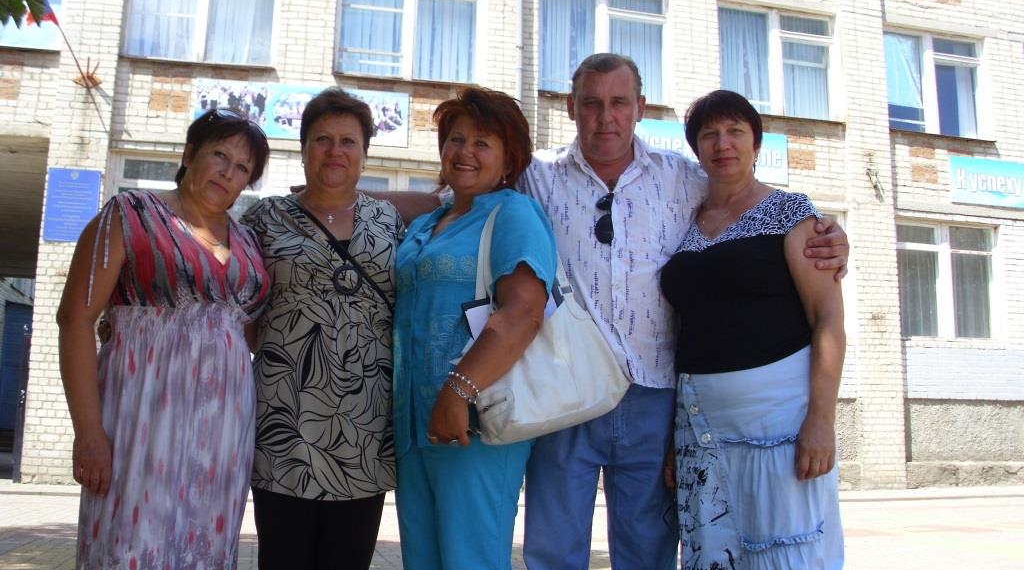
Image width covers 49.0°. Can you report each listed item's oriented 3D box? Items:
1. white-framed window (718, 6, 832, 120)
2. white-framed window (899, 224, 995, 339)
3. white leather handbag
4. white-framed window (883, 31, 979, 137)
[{"bbox_3d":[4.116,-3.476,17.559,1.930,1.740,0.150,3,-10,-14],"label":"white-framed window"},{"bbox_3d":[6.852,-0.071,17.810,1.930,1.740,0.150,3,-10,-14],"label":"white-framed window"},{"bbox_3d":[0.079,0.087,2.420,0.330,0.490,0.140,0,-10,-22],"label":"white leather handbag"},{"bbox_3d":[6.850,-3.282,18.399,1.930,1.740,0.150,3,-10,-14],"label":"white-framed window"}]

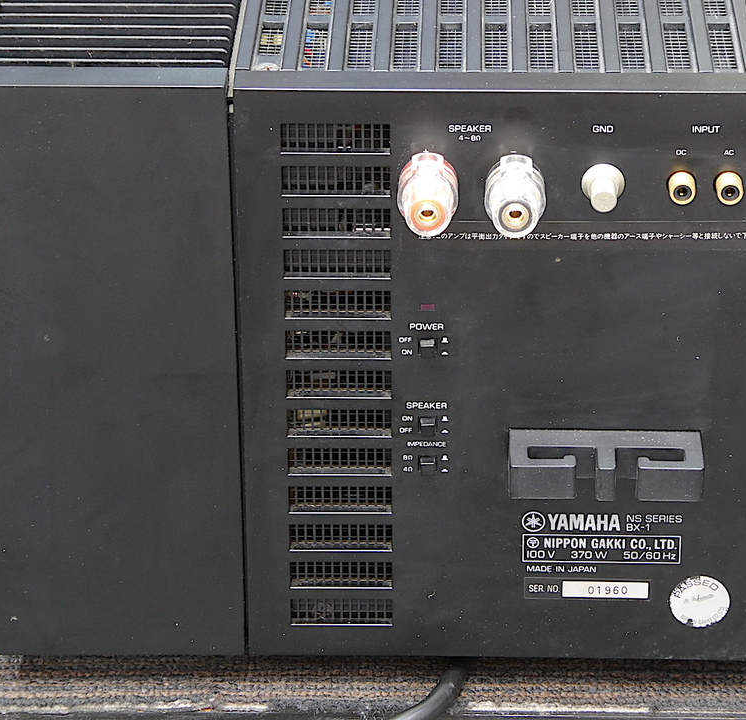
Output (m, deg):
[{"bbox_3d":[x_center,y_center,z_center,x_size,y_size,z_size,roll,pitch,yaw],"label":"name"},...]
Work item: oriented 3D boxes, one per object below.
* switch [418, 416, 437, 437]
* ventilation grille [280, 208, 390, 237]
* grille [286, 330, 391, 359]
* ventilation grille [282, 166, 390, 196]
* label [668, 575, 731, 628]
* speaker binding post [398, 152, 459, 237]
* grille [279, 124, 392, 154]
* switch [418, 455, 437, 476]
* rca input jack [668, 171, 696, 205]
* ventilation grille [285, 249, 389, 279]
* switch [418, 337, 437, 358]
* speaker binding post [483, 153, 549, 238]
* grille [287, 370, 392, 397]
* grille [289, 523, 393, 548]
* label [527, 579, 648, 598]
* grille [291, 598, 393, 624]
[{"bbox_3d":[0.018,0.022,0.962,0.006,0.006,0.005,0,26,2],"label":"switch"},{"bbox_3d":[-0.011,-0.044,0.937,0.034,0.010,0.005,0,26,2],"label":"ventilation grille"},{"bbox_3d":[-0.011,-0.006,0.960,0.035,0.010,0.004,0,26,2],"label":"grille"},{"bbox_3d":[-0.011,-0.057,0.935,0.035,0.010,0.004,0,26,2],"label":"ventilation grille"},{"bbox_3d":[0.110,0.082,0.990,0.020,0.020,0.001,0,26,2],"label":"label"},{"bbox_3d":[0.017,-0.051,0.921,0.019,0.019,0.025,0,26,2],"label":"speaker binding post"},{"bbox_3d":[-0.012,-0.070,0.924,0.034,0.010,0.005,0,26,2],"label":"grille"},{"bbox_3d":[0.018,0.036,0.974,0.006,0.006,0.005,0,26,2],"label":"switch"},{"bbox_3d":[0.097,-0.054,0.921,0.008,0.008,0.008,0,26,2],"label":"rca input jack"},{"bbox_3d":[-0.011,-0.032,0.943,0.034,0.010,0.005,0,26,2],"label":"ventilation grille"},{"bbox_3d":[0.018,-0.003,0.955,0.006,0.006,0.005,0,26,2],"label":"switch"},{"bbox_3d":[0.044,-0.050,0.915,0.019,0.019,0.027,0,26,2],"label":"speaker binding post"},{"bbox_3d":[-0.011,0.007,0.966,0.035,0.010,0.004,0,26,2],"label":"grille"},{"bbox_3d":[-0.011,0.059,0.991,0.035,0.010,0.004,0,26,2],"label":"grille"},{"bbox_3d":[0.072,0.077,0.989,0.042,0.008,0.001,0,26,2],"label":"label"},{"bbox_3d":[-0.011,0.085,1.003,0.035,0.010,0.004,0,26,2],"label":"grille"}]

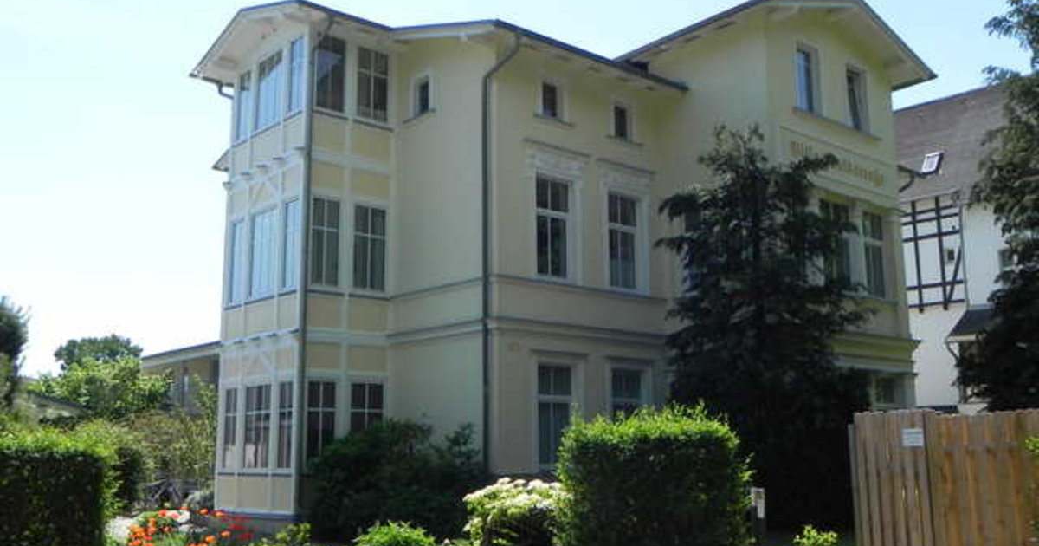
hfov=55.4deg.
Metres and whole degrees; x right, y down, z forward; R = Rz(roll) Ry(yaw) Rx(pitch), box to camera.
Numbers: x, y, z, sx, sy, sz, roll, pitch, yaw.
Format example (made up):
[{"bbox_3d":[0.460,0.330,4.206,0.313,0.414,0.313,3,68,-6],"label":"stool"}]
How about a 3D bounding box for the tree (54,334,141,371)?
[{"bbox_3d":[-22.709,7.198,52.930,5.600,7.904,5.600,4,-11,-23],"label":"tree"}]

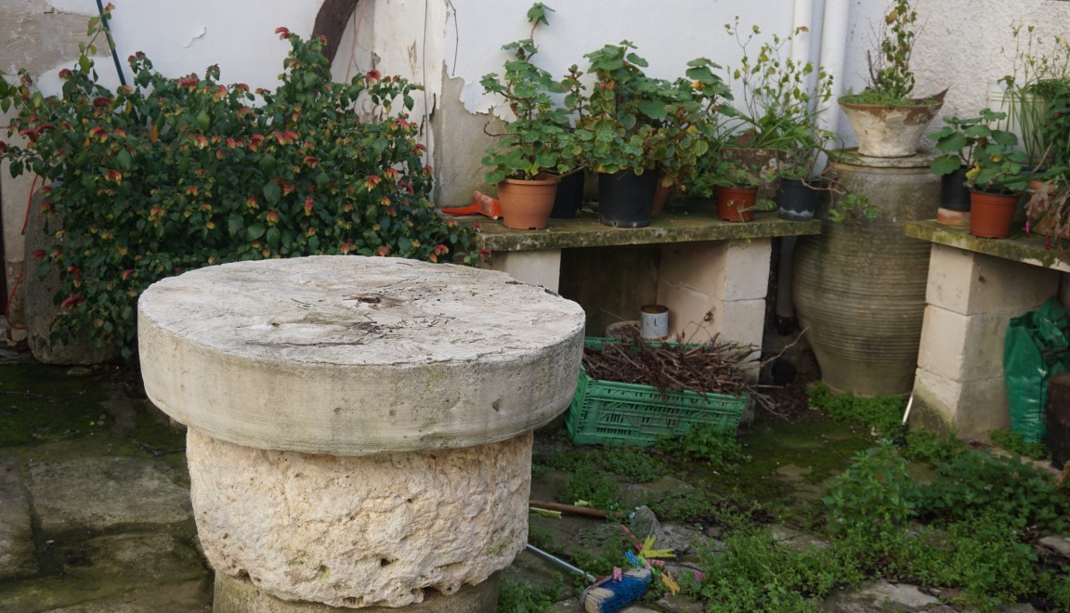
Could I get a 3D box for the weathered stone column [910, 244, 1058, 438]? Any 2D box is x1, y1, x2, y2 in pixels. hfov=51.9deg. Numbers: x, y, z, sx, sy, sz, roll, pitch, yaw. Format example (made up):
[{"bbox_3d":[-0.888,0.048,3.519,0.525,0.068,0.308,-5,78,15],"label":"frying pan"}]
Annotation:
[{"bbox_3d":[1.771,0.115,4.286,0.470,0.720,0.230,-4,13,-24],"label":"weathered stone column"}]

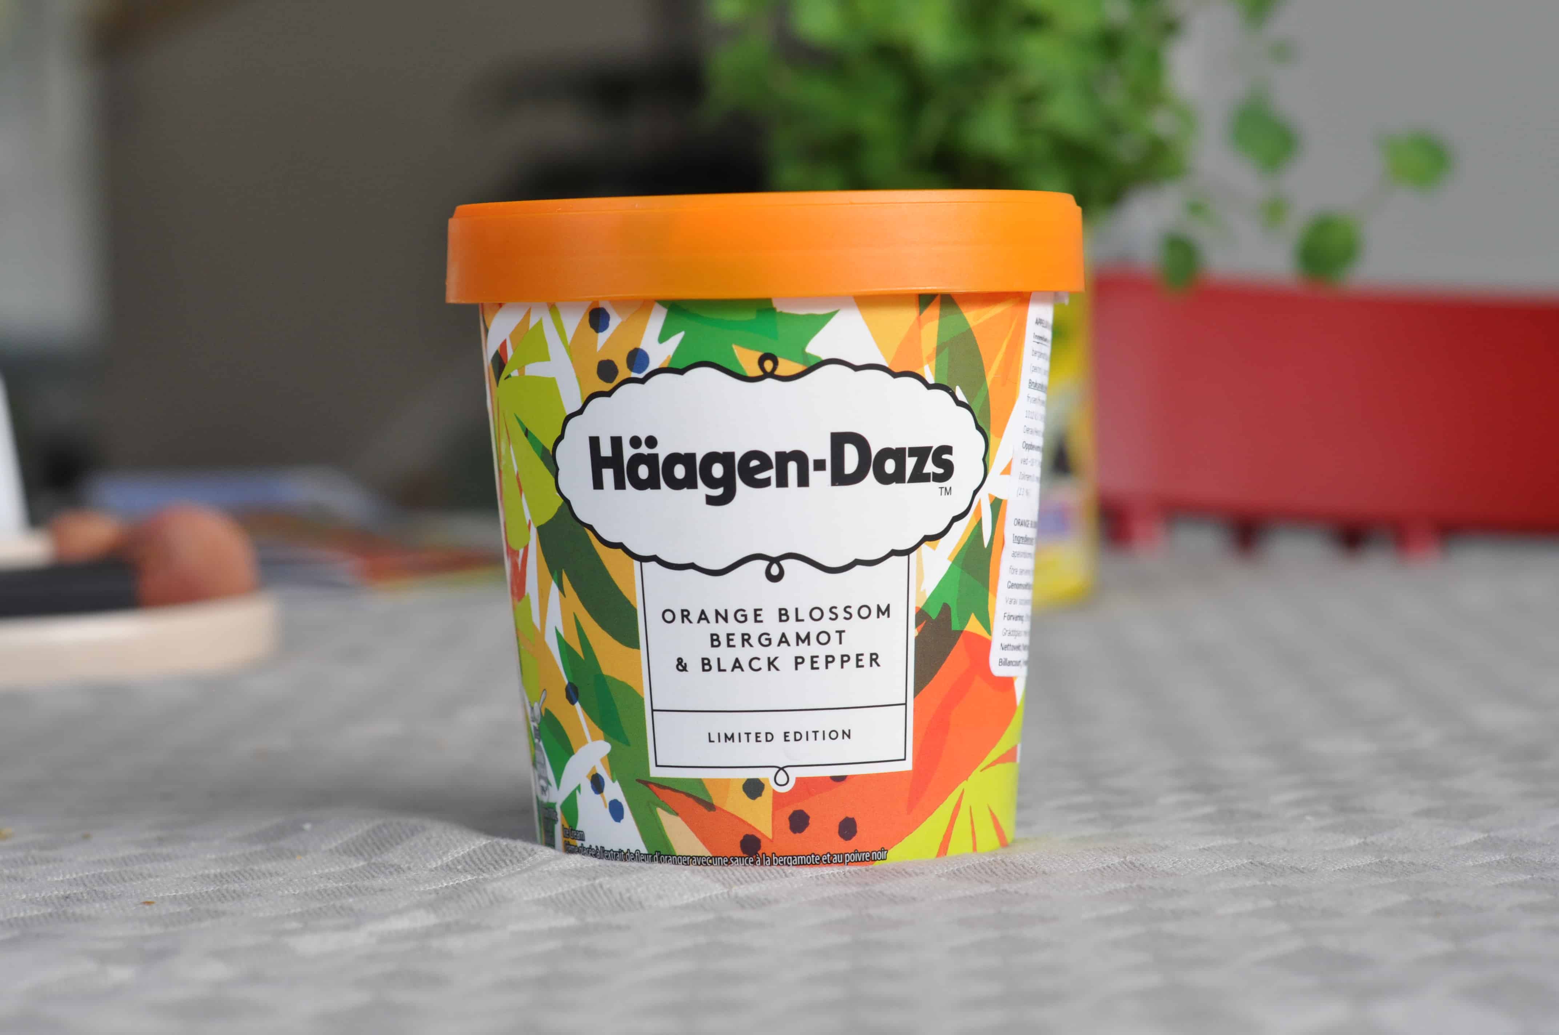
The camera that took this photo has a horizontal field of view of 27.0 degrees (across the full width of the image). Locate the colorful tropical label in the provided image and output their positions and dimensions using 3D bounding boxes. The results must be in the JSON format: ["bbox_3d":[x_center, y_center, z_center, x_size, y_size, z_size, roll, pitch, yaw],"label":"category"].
[{"bbox_3d":[-0.001,0.007,0.503,0.088,0.083,0.088,-1,4,-2],"label":"colorful tropical label"}]

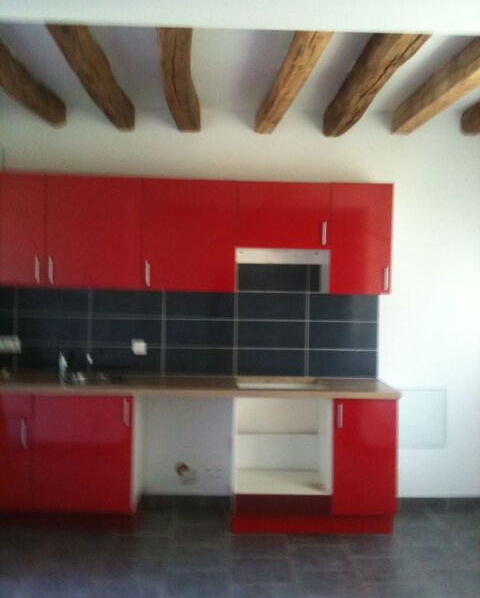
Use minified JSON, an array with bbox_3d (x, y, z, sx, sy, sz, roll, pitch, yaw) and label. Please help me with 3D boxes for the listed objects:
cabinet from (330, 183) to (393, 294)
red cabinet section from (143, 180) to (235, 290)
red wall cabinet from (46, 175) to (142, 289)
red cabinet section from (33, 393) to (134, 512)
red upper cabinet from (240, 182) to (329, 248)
[{"bbox_3d":[0.770,-0.386,4.325,0.400,0.709,0.360,1,1,-3],"label":"cabinet"},{"bbox_3d":[-0.328,-0.403,4.272,0.600,0.709,0.360,1,1,-3],"label":"red cabinet section"},{"bbox_3d":[-0.928,-0.413,4.243,0.600,0.709,0.360,1,1,-3],"label":"red wall cabinet"},{"bbox_3d":[-0.959,0.935,4.185,0.601,0.706,0.563,1,1,-2],"label":"red cabinet section"},{"bbox_3d":[0.273,-0.536,4.299,0.600,0.425,0.360,1,1,-3],"label":"red upper cabinet"}]

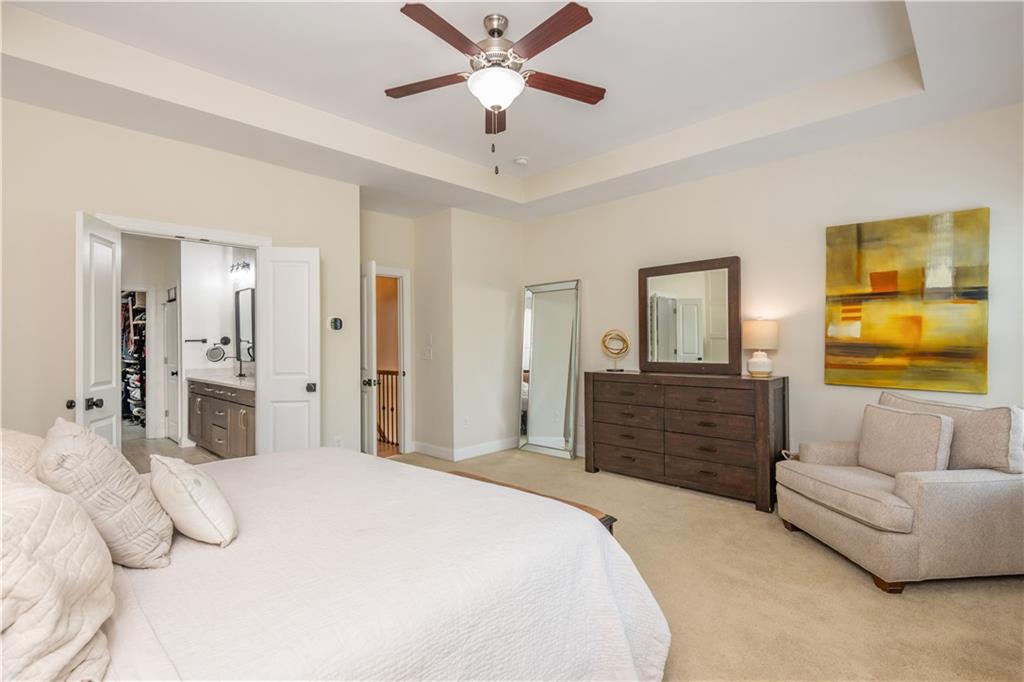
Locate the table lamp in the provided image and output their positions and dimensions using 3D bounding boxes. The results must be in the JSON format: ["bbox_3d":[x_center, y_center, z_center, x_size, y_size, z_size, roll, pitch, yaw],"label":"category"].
[{"bbox_3d":[1.968,0.054,3.831,0.245,0.470,0.245,-1,0,44],"label":"table lamp"}]

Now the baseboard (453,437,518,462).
[{"bbox_3d":[-0.242,1.215,5.542,0.020,0.150,1.080,-1,0,44],"label":"baseboard"}]

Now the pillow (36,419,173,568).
[{"bbox_3d":[-1.221,0.433,1.442,0.480,0.470,0.180,-1,28,42],"label":"pillow"}]

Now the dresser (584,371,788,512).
[{"bbox_3d":[1.482,0.783,4.311,1.645,0.977,0.497,-1,0,44],"label":"dresser"}]

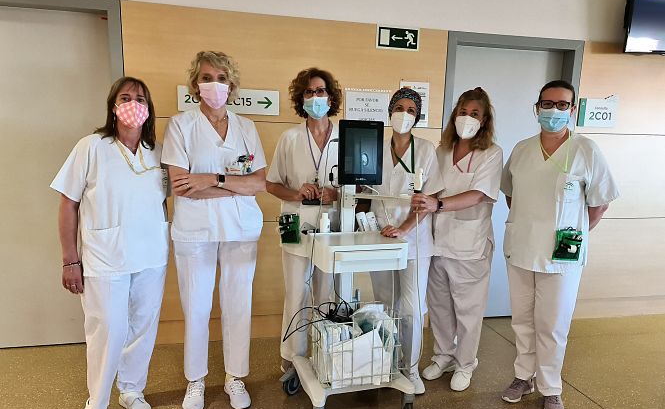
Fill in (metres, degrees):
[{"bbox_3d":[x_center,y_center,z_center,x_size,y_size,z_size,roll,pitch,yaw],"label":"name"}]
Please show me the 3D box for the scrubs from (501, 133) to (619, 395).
[{"bbox_3d":[1.141,0.325,2.497,0.596,1.372,0.360,5,10,18],"label":"scrubs"}]

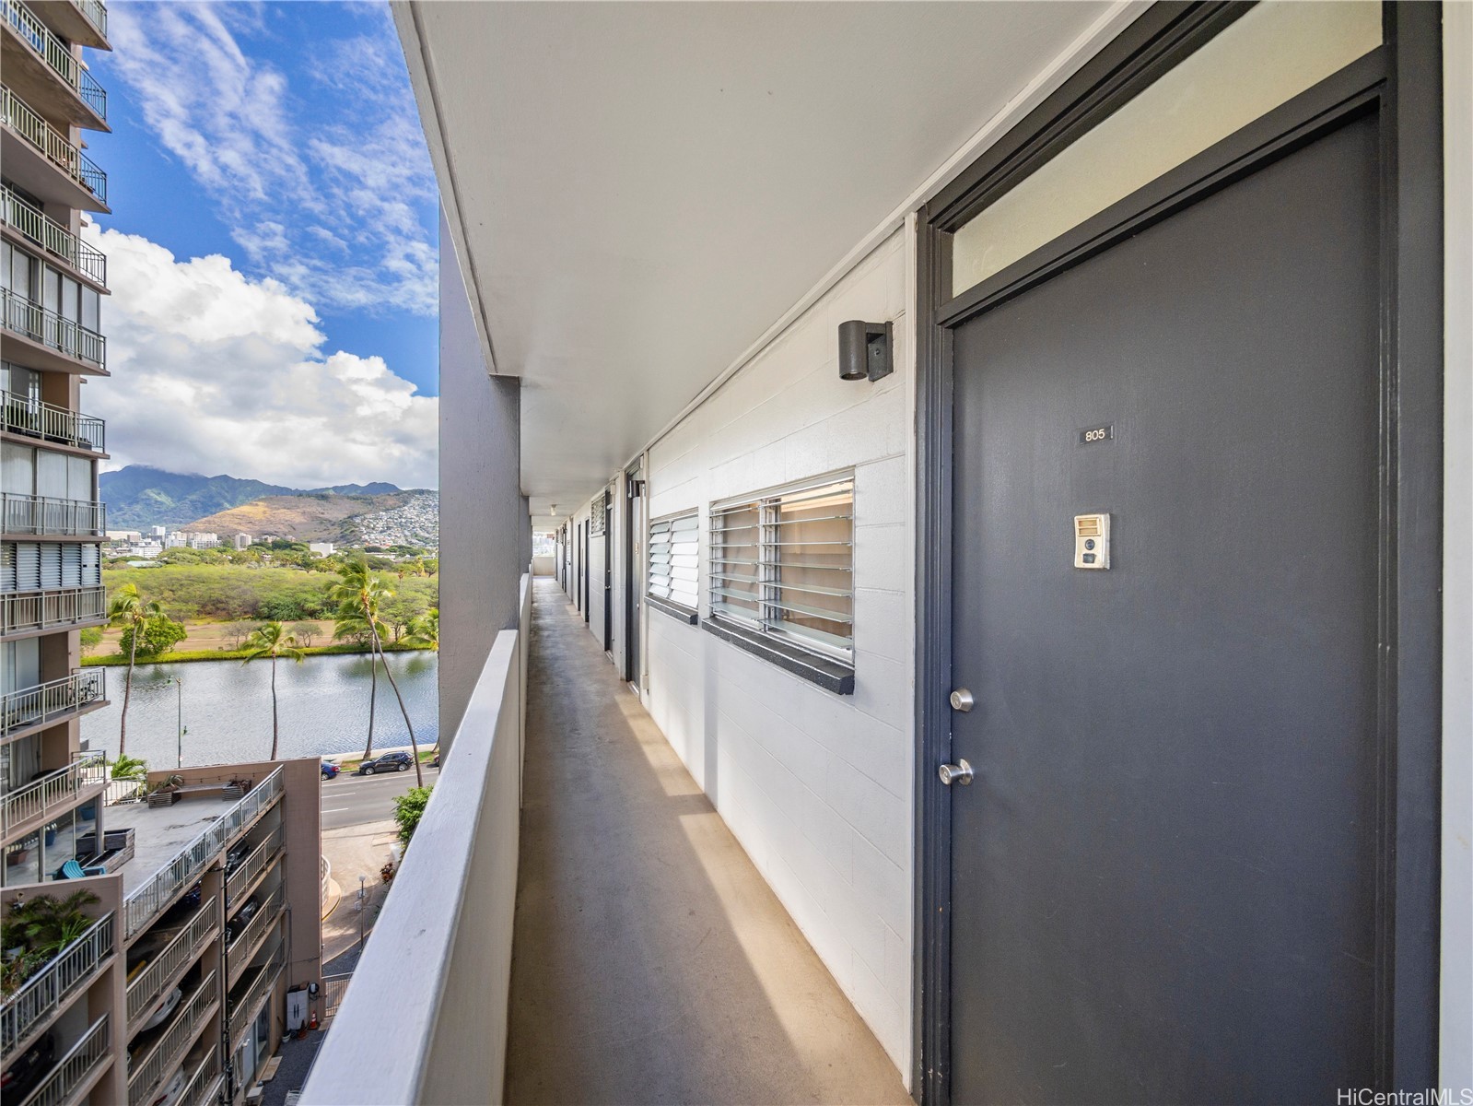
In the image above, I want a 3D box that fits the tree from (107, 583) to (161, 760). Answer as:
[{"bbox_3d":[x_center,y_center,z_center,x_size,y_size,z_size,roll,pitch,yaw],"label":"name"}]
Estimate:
[{"bbox_3d":[-54.200,11.950,53.500,4.300,18.400,4.300,0,1,-20],"label":"tree"}]

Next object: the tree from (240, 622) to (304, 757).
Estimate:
[{"bbox_3d":[-44.800,13.900,57.600,5.000,14.300,5.000,0,1,-20],"label":"tree"}]

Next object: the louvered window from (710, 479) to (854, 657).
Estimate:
[{"bbox_3d":[0.146,0.054,2.836,0.100,0.680,1.740,0,1,-19],"label":"louvered window"}]

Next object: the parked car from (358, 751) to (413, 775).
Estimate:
[{"bbox_3d":[-33.918,20.346,58.061,4.500,1.620,1.840,0,1,-20],"label":"parked car"}]

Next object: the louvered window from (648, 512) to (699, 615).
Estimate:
[{"bbox_3d":[-0.499,0.037,4.750,0.100,0.680,1.740,0,1,-19],"label":"louvered window"}]

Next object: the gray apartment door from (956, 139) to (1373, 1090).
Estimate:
[{"bbox_3d":[0.759,0.458,1.224,0.045,2.130,0.910,0,1,-19],"label":"gray apartment door"}]

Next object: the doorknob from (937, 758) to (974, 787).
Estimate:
[{"bbox_3d":[0.583,0.586,1.576,0.068,0.066,0.066,0,1,-19],"label":"doorknob"}]

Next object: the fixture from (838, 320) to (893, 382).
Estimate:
[{"bbox_3d":[0.383,-0.610,1.803,0.150,0.158,0.100,0,1,-19],"label":"fixture"}]

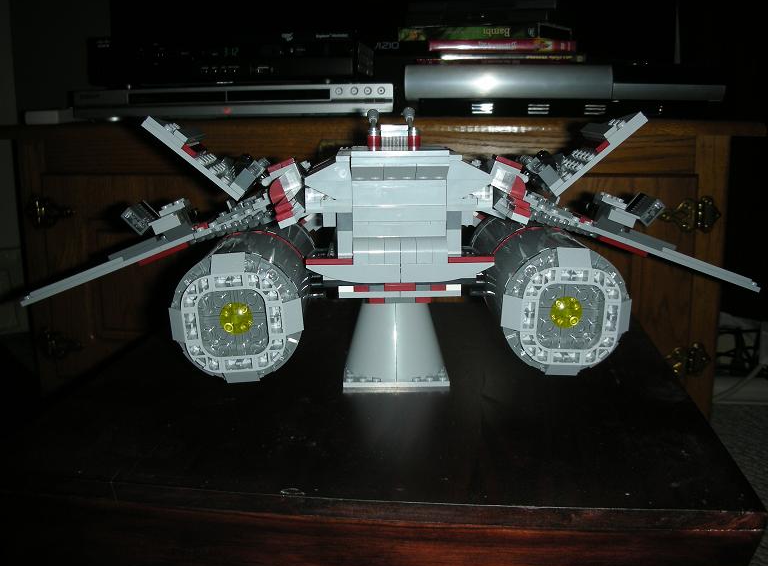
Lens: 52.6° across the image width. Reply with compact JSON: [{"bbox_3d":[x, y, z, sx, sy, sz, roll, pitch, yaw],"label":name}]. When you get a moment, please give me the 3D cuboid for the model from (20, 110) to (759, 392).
[{"bbox_3d":[0.002,-0.035,0.535,0.405,0.165,0.350,-1,13,-3],"label":"model"}]

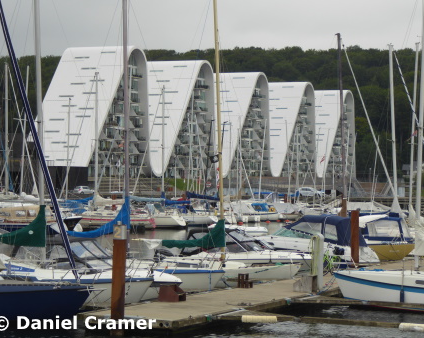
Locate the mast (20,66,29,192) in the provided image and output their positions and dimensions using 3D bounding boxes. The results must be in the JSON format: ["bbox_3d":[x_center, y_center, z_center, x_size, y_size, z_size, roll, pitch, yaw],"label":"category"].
[{"bbox_3d":[-18.729,-3.429,137.740,0.180,13.642,0.180,3,1,27],"label":"mast"}]

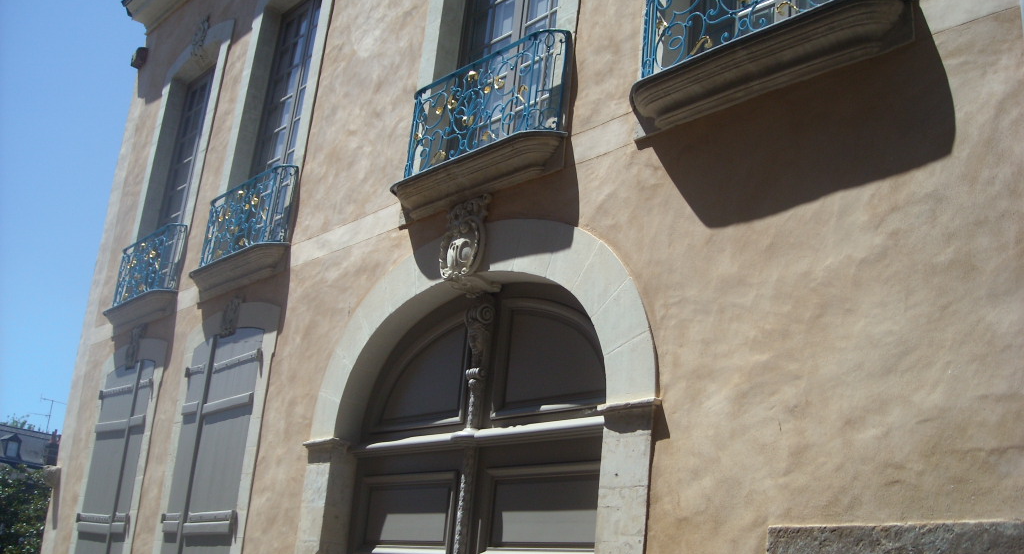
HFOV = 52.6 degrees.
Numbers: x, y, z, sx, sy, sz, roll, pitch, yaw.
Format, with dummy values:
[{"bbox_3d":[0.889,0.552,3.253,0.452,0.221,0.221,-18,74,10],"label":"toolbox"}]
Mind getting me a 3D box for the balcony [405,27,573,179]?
[{"bbox_3d":[-0.280,-1.181,7.544,0.210,0.787,1.759,21,-24,-38],"label":"balcony"}]

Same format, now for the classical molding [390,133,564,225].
[{"bbox_3d":[-0.334,-0.700,7.375,0.223,0.261,1.801,21,-24,-38],"label":"classical molding"}]

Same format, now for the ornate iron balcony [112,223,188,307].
[{"bbox_3d":[-4.205,-0.084,11.844,0.206,0.778,1.725,21,-24,-38],"label":"ornate iron balcony"}]

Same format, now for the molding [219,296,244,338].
[{"bbox_3d":[-2.690,0.378,9.825,0.105,0.442,0.269,21,-24,-38],"label":"molding"}]

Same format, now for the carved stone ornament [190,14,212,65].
[{"bbox_3d":[-3.853,-2.919,12.748,0.197,0.622,0.378,21,-24,-38],"label":"carved stone ornament"}]

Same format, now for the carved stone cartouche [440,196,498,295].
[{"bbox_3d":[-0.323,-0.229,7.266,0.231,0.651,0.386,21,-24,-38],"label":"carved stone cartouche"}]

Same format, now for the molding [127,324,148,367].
[{"bbox_3d":[-4.214,0.776,11.544,0.105,0.492,0.261,21,-24,-38],"label":"molding"}]

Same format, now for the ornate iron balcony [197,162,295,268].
[{"bbox_3d":[-2.644,-0.526,10.102,0.210,0.778,1.733,21,-24,-38],"label":"ornate iron balcony"}]

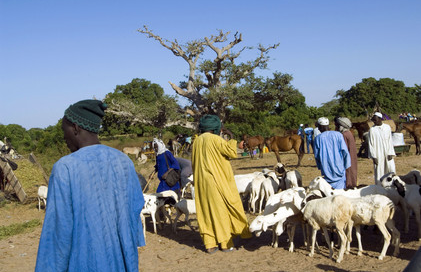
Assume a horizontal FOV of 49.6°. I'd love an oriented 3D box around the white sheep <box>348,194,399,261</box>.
[{"bbox_3d":[1.826,1.046,5.440,0.920,0.780,0.340,-3,1,34],"label":"white sheep"}]

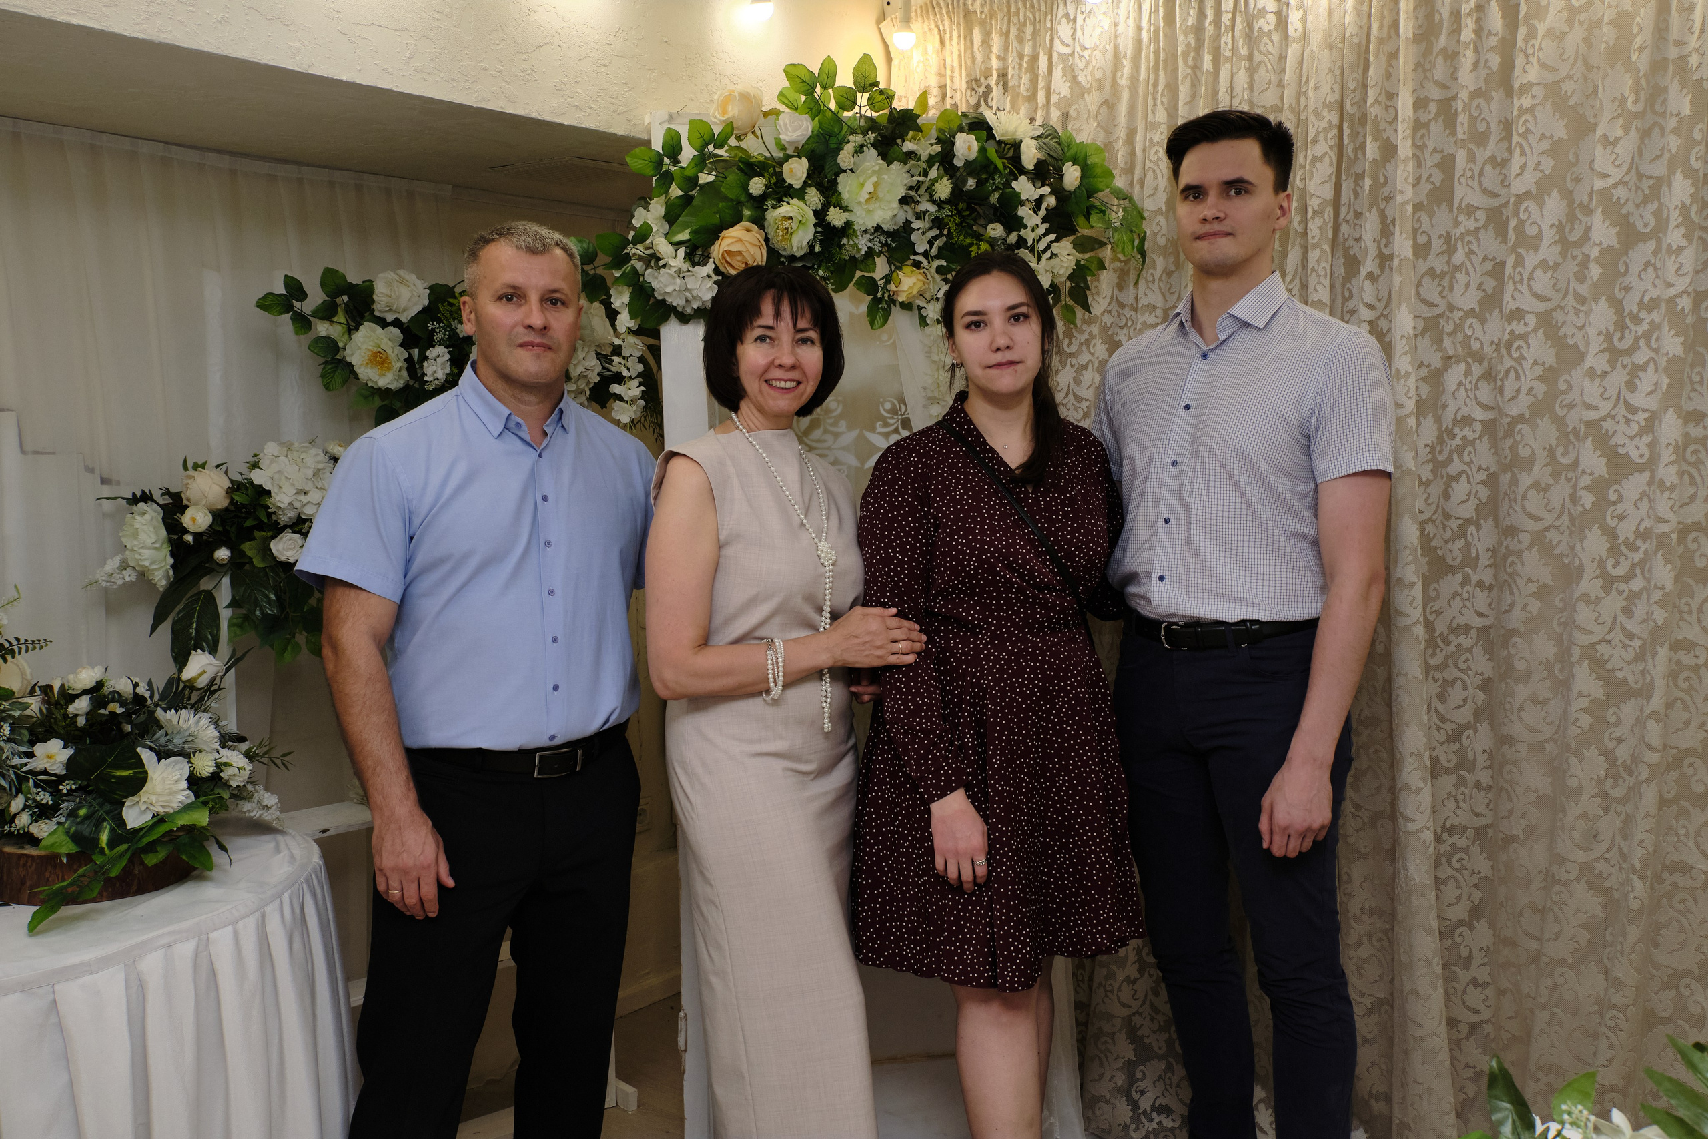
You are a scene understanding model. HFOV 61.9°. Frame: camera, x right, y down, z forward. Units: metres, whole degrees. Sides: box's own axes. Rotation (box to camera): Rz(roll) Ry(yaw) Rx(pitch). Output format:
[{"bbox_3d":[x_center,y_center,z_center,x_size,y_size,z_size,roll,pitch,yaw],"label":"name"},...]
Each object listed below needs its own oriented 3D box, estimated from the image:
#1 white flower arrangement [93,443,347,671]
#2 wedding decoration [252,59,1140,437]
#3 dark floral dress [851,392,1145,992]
[{"bbox_3d":[-1.047,-0.026,2.400,0.460,0.370,0.330,-3,5,-18],"label":"white flower arrangement"},{"bbox_3d":[-0.275,-0.577,2.560,1.550,0.650,0.450,-2,5,-6],"label":"wedding decoration"},{"bbox_3d":[0.217,0.174,2.150,0.430,0.885,0.310,-2,5,-11],"label":"dark floral dress"}]

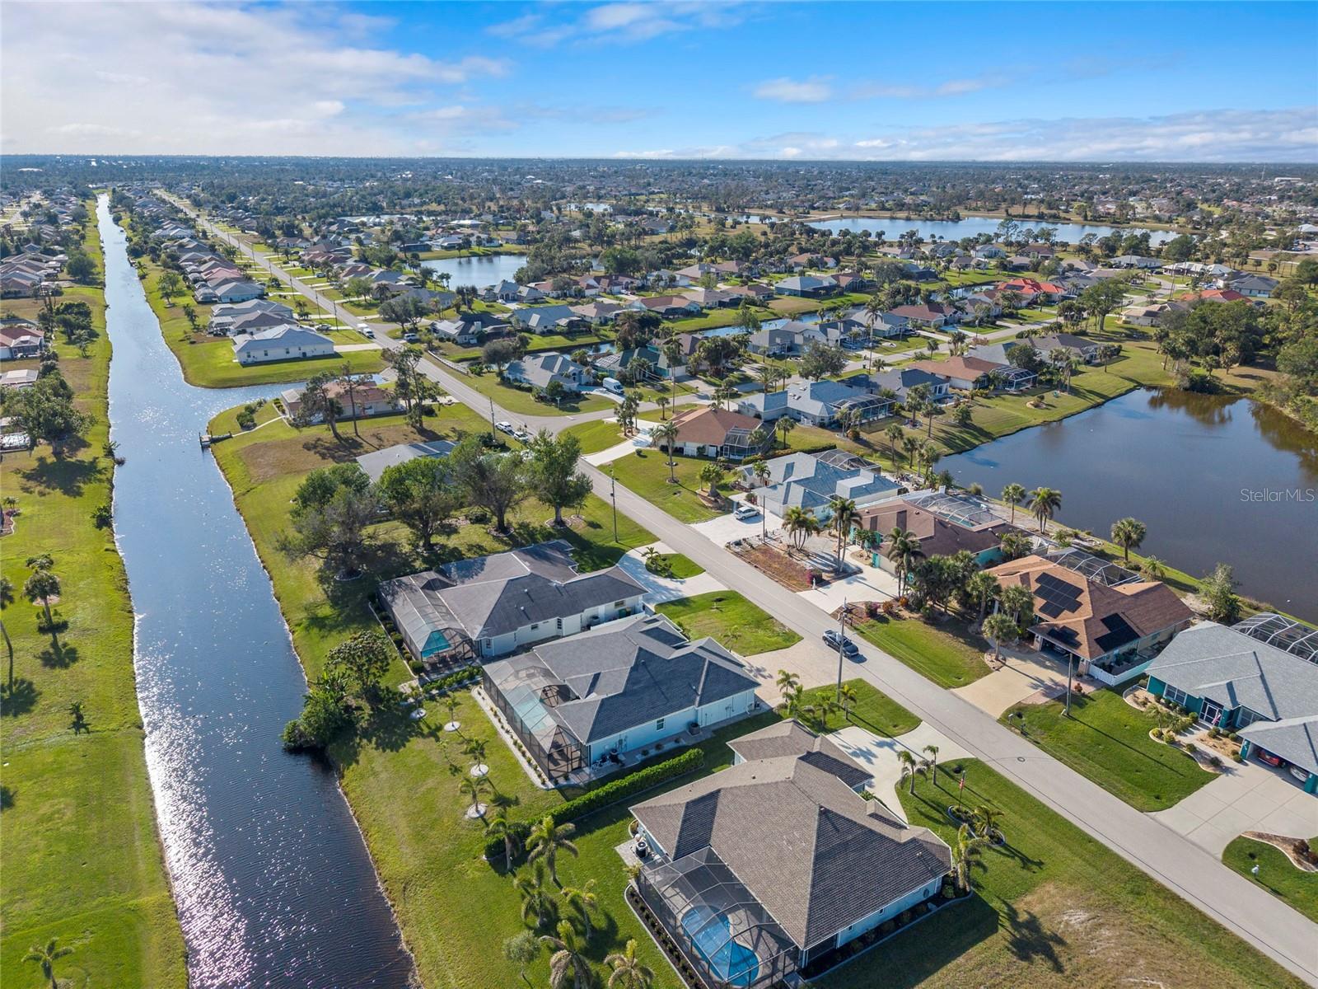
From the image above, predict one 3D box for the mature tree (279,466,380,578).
[{"bbox_3d":[-42.750,3.810,119.650,12.300,13.400,12.300,0,20,0],"label":"mature tree"}]

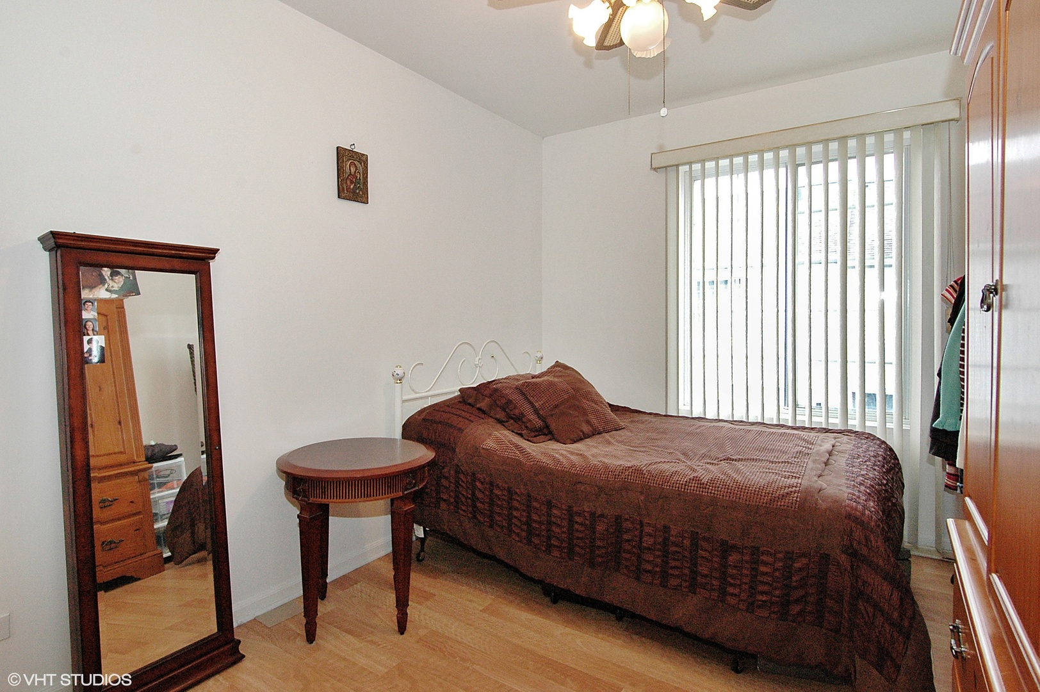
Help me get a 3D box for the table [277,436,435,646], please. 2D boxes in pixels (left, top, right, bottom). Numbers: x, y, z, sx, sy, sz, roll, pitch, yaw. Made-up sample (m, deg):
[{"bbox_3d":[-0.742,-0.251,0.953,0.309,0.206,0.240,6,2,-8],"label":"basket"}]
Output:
[{"bbox_3d":[-0.645,0.764,2.099,0.588,0.670,0.588,-1,3,-10],"label":"table"}]

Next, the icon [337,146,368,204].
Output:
[{"bbox_3d":[-0.779,-0.791,2.426,0.022,0.234,0.168,2,4,35],"label":"icon"}]

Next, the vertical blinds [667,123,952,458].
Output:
[{"bbox_3d":[1.469,-0.065,2.863,1.370,2.060,0.100,2,4,35],"label":"vertical blinds"}]

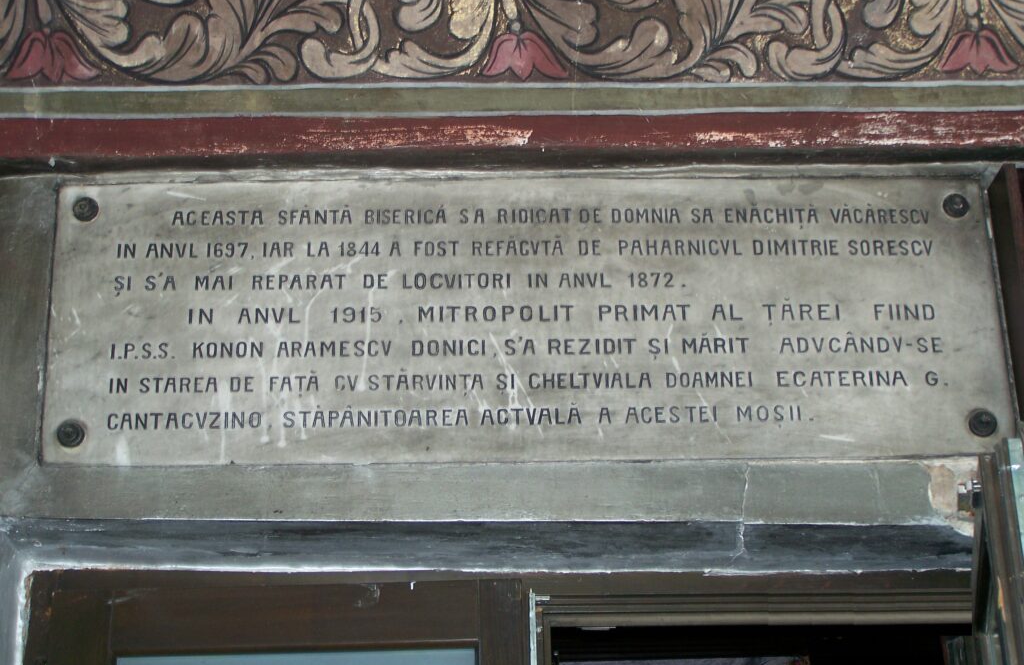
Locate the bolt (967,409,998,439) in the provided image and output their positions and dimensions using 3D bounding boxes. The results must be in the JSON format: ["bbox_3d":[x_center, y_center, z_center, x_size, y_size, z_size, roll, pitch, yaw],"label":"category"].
[{"bbox_3d":[0.666,0.130,2.469,0.039,0.039,0.018,-1,-20,-3],"label":"bolt"}]

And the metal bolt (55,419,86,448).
[{"bbox_3d":[-0.610,0.140,2.413,0.039,0.039,0.018,-1,-20,-3],"label":"metal bolt"}]

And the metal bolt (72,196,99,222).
[{"bbox_3d":[-0.618,-0.179,2.532,0.039,0.039,0.018,-1,-20,-3],"label":"metal bolt"}]

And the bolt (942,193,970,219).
[{"bbox_3d":[0.659,-0.188,2.588,0.039,0.039,0.018,-1,-20,-3],"label":"bolt"}]

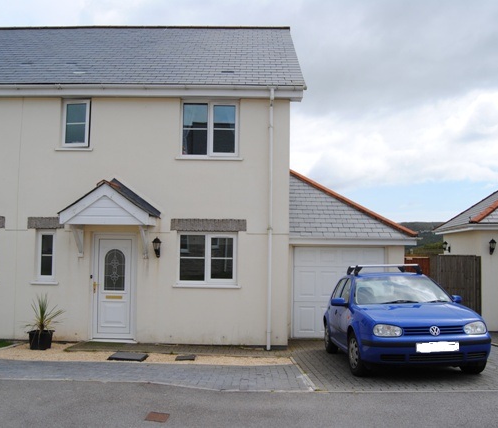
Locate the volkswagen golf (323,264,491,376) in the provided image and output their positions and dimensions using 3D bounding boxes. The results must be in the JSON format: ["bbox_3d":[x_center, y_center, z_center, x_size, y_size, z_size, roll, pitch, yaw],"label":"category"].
[{"bbox_3d":[2.283,1.645,7.870,1.760,1.510,4.150,-1,-9,0],"label":"volkswagen golf"}]

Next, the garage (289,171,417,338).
[{"bbox_3d":[2.472,0.891,13.859,3.025,4.374,5.500,1,-3,2],"label":"garage"}]

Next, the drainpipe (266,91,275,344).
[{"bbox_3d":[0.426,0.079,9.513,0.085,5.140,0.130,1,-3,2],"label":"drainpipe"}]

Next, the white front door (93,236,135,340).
[{"bbox_3d":[-2.693,1.474,9.639,0.832,2.103,0.100,1,-3,1],"label":"white front door"}]

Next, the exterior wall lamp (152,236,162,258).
[{"bbox_3d":[-1.811,0.672,9.495,0.181,0.421,0.220,1,-3,2],"label":"exterior wall lamp"}]

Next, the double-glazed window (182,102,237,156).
[{"bbox_3d":[-0.787,-1.710,9.746,1.152,1.110,0.100,1,-3,1],"label":"double-glazed window"}]

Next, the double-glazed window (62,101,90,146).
[{"bbox_3d":[-3.502,-1.824,9.792,0.540,0.962,0.100,1,-3,1],"label":"double-glazed window"}]

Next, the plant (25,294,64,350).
[{"bbox_3d":[-3.749,1.968,8.851,0.650,0.981,0.600,1,-3,1],"label":"plant"}]

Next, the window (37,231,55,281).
[{"bbox_3d":[-4.103,0.848,9.798,0.365,1.022,0.090,1,-3,2],"label":"window"}]

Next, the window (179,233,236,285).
[{"bbox_3d":[-0.815,0.895,9.671,1.187,1.032,0.090,1,-3,2],"label":"window"}]

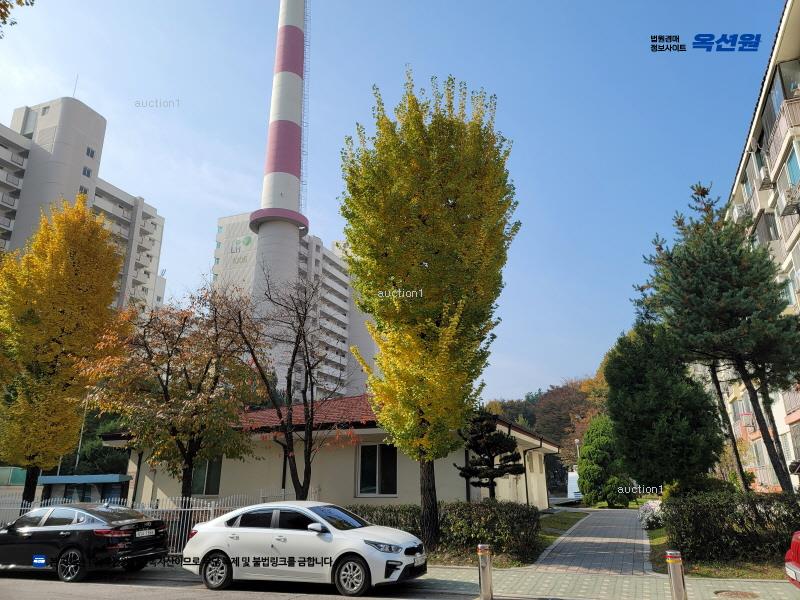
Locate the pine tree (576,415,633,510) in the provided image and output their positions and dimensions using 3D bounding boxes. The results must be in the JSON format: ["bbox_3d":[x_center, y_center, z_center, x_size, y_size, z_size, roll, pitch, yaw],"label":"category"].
[{"bbox_3d":[10.150,7.950,28.600,2.800,4.500,2.700,-7,-19,19],"label":"pine tree"}]

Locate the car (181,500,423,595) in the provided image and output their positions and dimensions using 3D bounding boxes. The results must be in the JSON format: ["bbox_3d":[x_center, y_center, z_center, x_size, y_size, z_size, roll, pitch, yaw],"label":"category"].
[{"bbox_3d":[-1.830,4.590,10.920,4.640,1.440,1.820,-7,-19,19],"label":"car"}]

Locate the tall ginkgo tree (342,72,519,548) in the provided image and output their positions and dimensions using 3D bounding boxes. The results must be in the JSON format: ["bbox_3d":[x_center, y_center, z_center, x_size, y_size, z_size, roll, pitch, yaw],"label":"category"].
[{"bbox_3d":[0.840,-0.360,16.000,4.800,13.400,4.800,-7,-19,19],"label":"tall ginkgo tree"}]

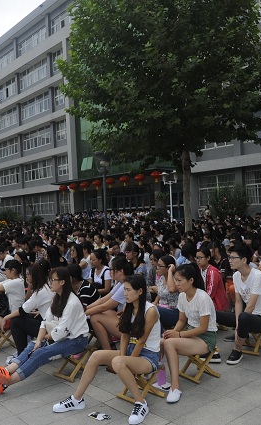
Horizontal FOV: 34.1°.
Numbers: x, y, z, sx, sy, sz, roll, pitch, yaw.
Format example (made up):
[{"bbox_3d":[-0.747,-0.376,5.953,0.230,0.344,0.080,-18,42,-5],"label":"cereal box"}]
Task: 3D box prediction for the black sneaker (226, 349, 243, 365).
[{"bbox_3d":[1.092,1.466,4.383,0.110,0.110,0.275,-3,0,42],"label":"black sneaker"}]

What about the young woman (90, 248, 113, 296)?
[{"bbox_3d":[-0.462,1.047,5.831,0.460,1.100,0.780,-3,0,38],"label":"young woman"}]

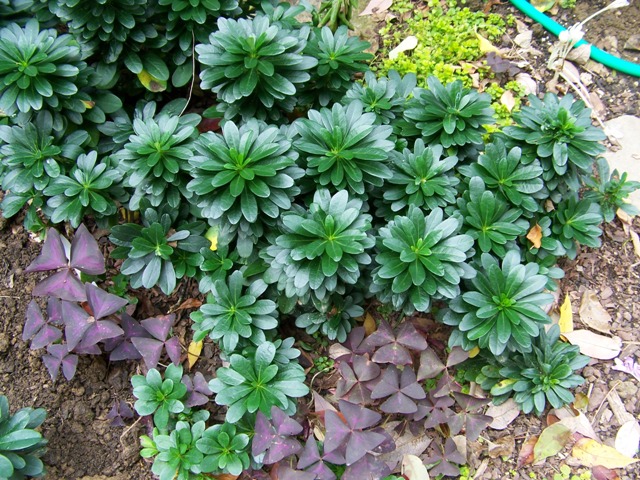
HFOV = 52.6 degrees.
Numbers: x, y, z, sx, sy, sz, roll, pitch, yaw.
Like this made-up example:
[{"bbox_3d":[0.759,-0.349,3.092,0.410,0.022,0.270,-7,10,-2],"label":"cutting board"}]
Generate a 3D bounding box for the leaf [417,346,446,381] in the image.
[{"bbox_3d":[0.116,0.129,0.668,0.030,0.010,0.036,4,65,2],"label":"leaf"}]

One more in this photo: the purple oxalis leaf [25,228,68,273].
[{"bbox_3d":[-0.321,0.021,0.776,0.046,0.014,0.062,31,67,0],"label":"purple oxalis leaf"}]

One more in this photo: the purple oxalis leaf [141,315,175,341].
[{"bbox_3d":[-0.171,0.095,0.693,0.035,0.010,0.030,-17,66,-8],"label":"purple oxalis leaf"}]

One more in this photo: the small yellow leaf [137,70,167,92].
[{"bbox_3d":[-0.254,-0.238,0.959,0.056,0.010,0.022,35,81,-6],"label":"small yellow leaf"}]

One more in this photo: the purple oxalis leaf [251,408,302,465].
[{"bbox_3d":[-0.039,0.180,0.597,0.051,0.016,0.053,0,60,0],"label":"purple oxalis leaf"}]

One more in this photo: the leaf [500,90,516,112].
[{"bbox_3d":[0.345,-0.253,1.185,0.023,0.009,0.042,-16,74,5],"label":"leaf"}]

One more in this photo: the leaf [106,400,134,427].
[{"bbox_3d":[-0.219,0.191,0.714,0.029,0.012,0.029,-4,62,-10],"label":"leaf"}]

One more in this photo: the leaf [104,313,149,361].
[{"bbox_3d":[-0.247,0.125,0.835,0.060,0.015,0.061,-4,63,-10],"label":"leaf"}]

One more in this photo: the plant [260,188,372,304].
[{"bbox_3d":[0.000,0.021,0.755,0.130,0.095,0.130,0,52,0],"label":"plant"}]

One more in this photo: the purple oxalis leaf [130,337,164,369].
[{"bbox_3d":[-0.190,0.122,0.729,0.029,0.012,0.043,-25,69,-18],"label":"purple oxalis leaf"}]

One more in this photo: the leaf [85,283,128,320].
[{"bbox_3d":[-0.235,0.069,0.700,0.051,0.012,0.035,15,68,6],"label":"leaf"}]

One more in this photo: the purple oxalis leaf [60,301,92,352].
[{"bbox_3d":[-0.255,0.088,0.686,0.034,0.012,0.058,-10,65,-5],"label":"purple oxalis leaf"}]

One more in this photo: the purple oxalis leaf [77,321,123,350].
[{"bbox_3d":[-0.269,0.115,0.797,0.051,0.014,0.031,18,60,3],"label":"purple oxalis leaf"}]

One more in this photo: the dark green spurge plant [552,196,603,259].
[{"bbox_3d":[0.310,-0.014,0.775,0.064,0.056,0.064,0,55,0],"label":"dark green spurge plant"}]

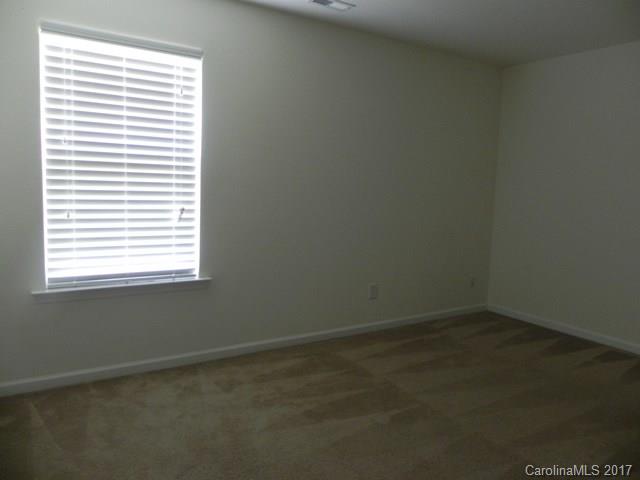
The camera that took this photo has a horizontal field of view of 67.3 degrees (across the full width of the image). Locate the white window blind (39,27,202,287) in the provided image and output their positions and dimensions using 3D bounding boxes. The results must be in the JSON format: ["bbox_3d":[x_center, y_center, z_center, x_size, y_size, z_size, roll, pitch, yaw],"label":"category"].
[{"bbox_3d":[-1.182,-0.470,2.971,0.902,1.491,0.065,-2,8,-33],"label":"white window blind"}]

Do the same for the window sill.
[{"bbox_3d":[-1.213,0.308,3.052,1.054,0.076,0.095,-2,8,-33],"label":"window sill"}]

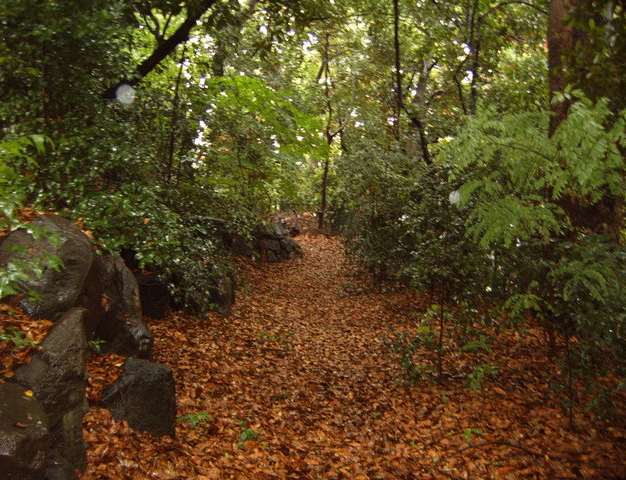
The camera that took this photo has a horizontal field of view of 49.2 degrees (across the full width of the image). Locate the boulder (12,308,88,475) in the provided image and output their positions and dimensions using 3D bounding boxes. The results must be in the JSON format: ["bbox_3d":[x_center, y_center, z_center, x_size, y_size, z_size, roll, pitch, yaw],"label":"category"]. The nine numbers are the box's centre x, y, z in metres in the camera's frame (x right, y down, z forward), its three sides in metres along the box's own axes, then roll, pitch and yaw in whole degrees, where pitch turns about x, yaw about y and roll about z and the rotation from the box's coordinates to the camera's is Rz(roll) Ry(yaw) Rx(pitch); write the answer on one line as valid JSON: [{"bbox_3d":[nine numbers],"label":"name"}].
[{"bbox_3d":[-1.566,0.891,4.050,0.450,0.900,0.500,-2,4,-27],"label":"boulder"}]

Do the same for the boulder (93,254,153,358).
[{"bbox_3d":[-1.782,0.612,6.300,0.600,0.920,0.600,-1,3,-23],"label":"boulder"}]

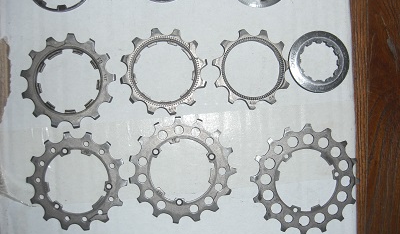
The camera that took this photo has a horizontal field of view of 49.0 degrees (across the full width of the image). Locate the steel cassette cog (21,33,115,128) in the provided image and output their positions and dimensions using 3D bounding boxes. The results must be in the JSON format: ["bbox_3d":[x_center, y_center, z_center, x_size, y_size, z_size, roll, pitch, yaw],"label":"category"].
[{"bbox_3d":[-0.076,-0.021,0.252,0.054,0.003,0.054,0,93,-2],"label":"steel cassette cog"}]

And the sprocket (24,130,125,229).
[{"bbox_3d":[-0.071,0.037,0.255,0.058,0.002,0.058,0,93,-2],"label":"sprocket"}]

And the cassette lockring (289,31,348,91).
[{"bbox_3d":[0.069,-0.032,0.257,0.036,0.005,0.036,0,93,-2],"label":"cassette lockring"}]

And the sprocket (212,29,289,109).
[{"bbox_3d":[0.030,-0.028,0.255,0.046,0.004,0.046,0,93,-2],"label":"sprocket"}]

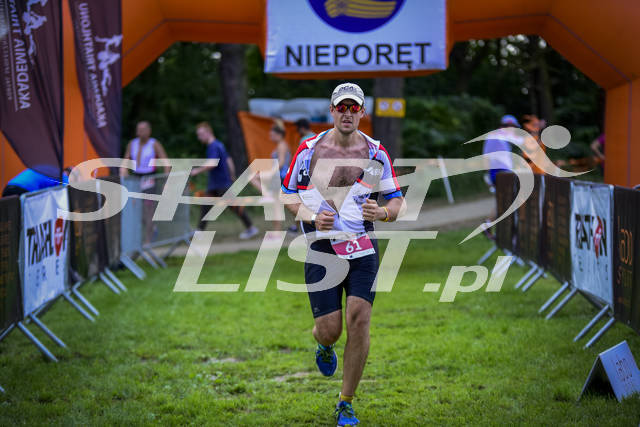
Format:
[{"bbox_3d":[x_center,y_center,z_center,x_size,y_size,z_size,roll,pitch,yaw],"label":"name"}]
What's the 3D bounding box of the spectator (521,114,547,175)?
[{"bbox_3d":[2.913,-0.498,29.600,0.340,1.720,0.470,-1,2,-20],"label":"spectator"}]

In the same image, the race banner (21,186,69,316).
[{"bbox_3d":[-2.065,0.260,16.400,0.040,0.870,2.350,0,2,1],"label":"race banner"}]

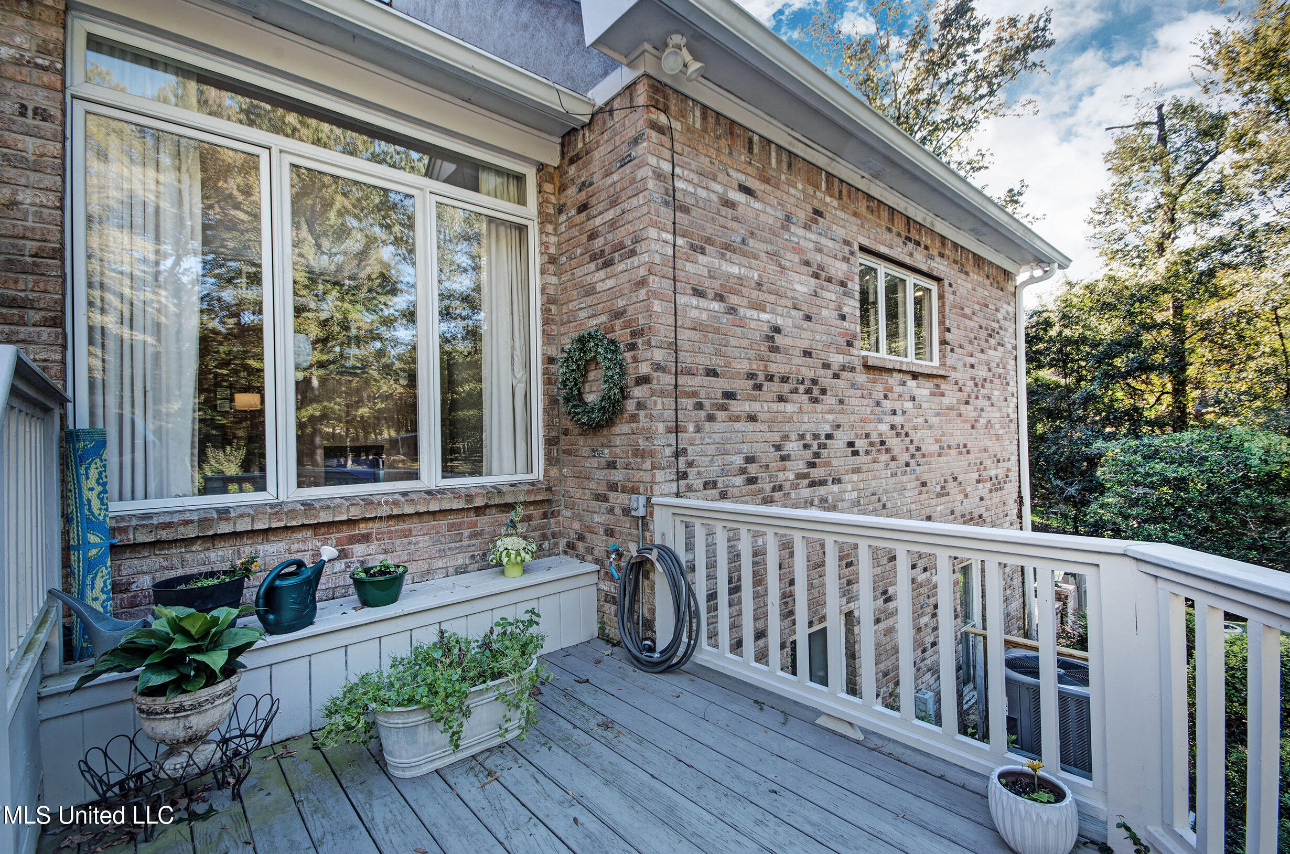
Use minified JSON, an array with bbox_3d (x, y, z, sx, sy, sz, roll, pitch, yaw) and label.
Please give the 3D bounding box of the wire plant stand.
[{"bbox_3d":[-1.613,1.194,1.893,0.530,0.265,0.300,0,-1,-42],"label":"wire plant stand"}]

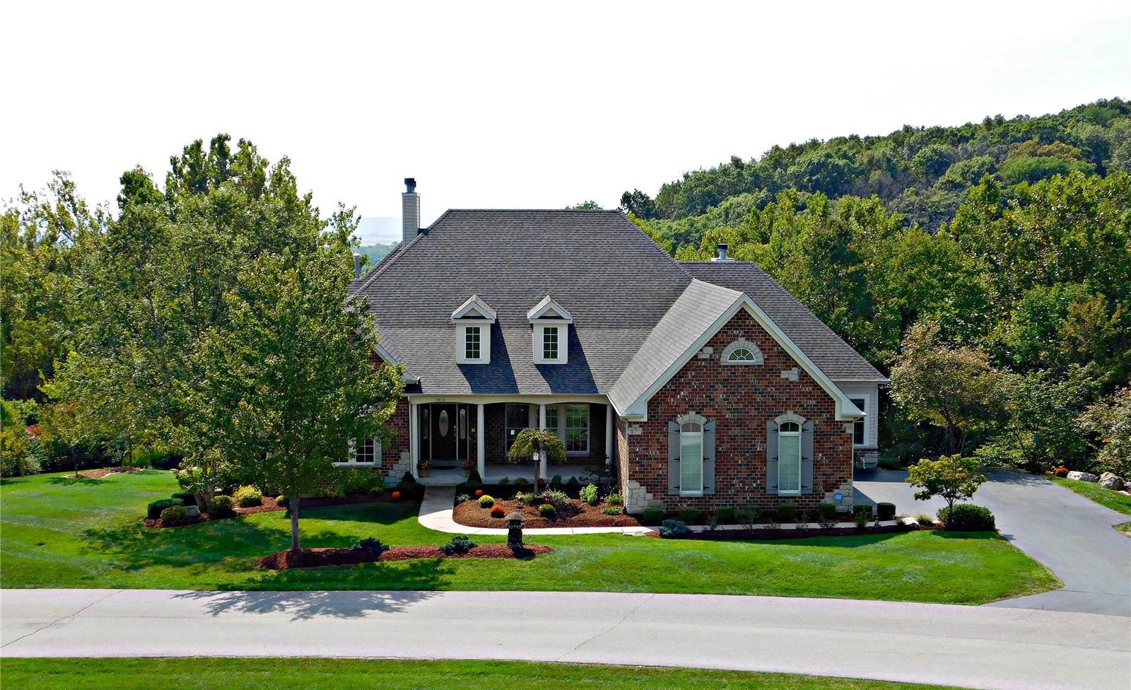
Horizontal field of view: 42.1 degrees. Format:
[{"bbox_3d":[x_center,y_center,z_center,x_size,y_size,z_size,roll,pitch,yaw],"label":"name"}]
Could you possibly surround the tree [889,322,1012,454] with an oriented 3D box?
[{"bbox_3d":[14.359,1.696,54.800,4.550,5.100,4.400,0,5,-2],"label":"tree"}]

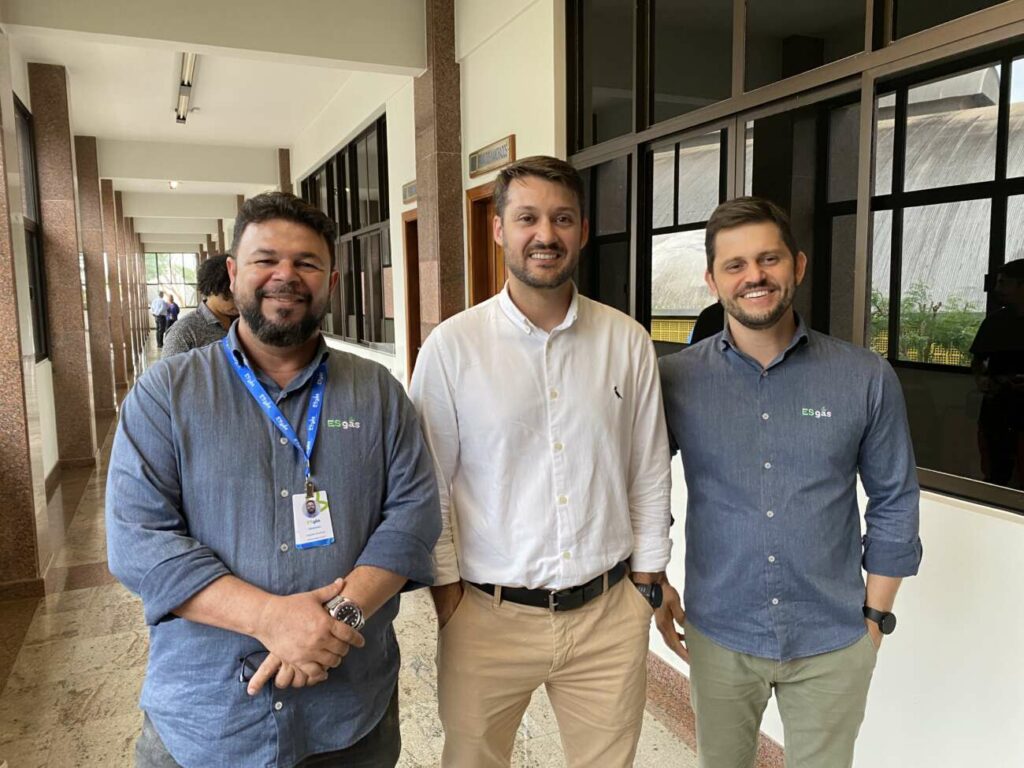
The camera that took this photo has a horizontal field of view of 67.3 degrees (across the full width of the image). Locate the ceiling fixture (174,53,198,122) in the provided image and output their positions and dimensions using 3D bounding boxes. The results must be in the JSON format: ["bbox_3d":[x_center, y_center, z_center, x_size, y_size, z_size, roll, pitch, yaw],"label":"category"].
[{"bbox_3d":[-3.176,-2.869,7.468,0.100,0.080,3.050,-4,8,-24],"label":"ceiling fixture"}]

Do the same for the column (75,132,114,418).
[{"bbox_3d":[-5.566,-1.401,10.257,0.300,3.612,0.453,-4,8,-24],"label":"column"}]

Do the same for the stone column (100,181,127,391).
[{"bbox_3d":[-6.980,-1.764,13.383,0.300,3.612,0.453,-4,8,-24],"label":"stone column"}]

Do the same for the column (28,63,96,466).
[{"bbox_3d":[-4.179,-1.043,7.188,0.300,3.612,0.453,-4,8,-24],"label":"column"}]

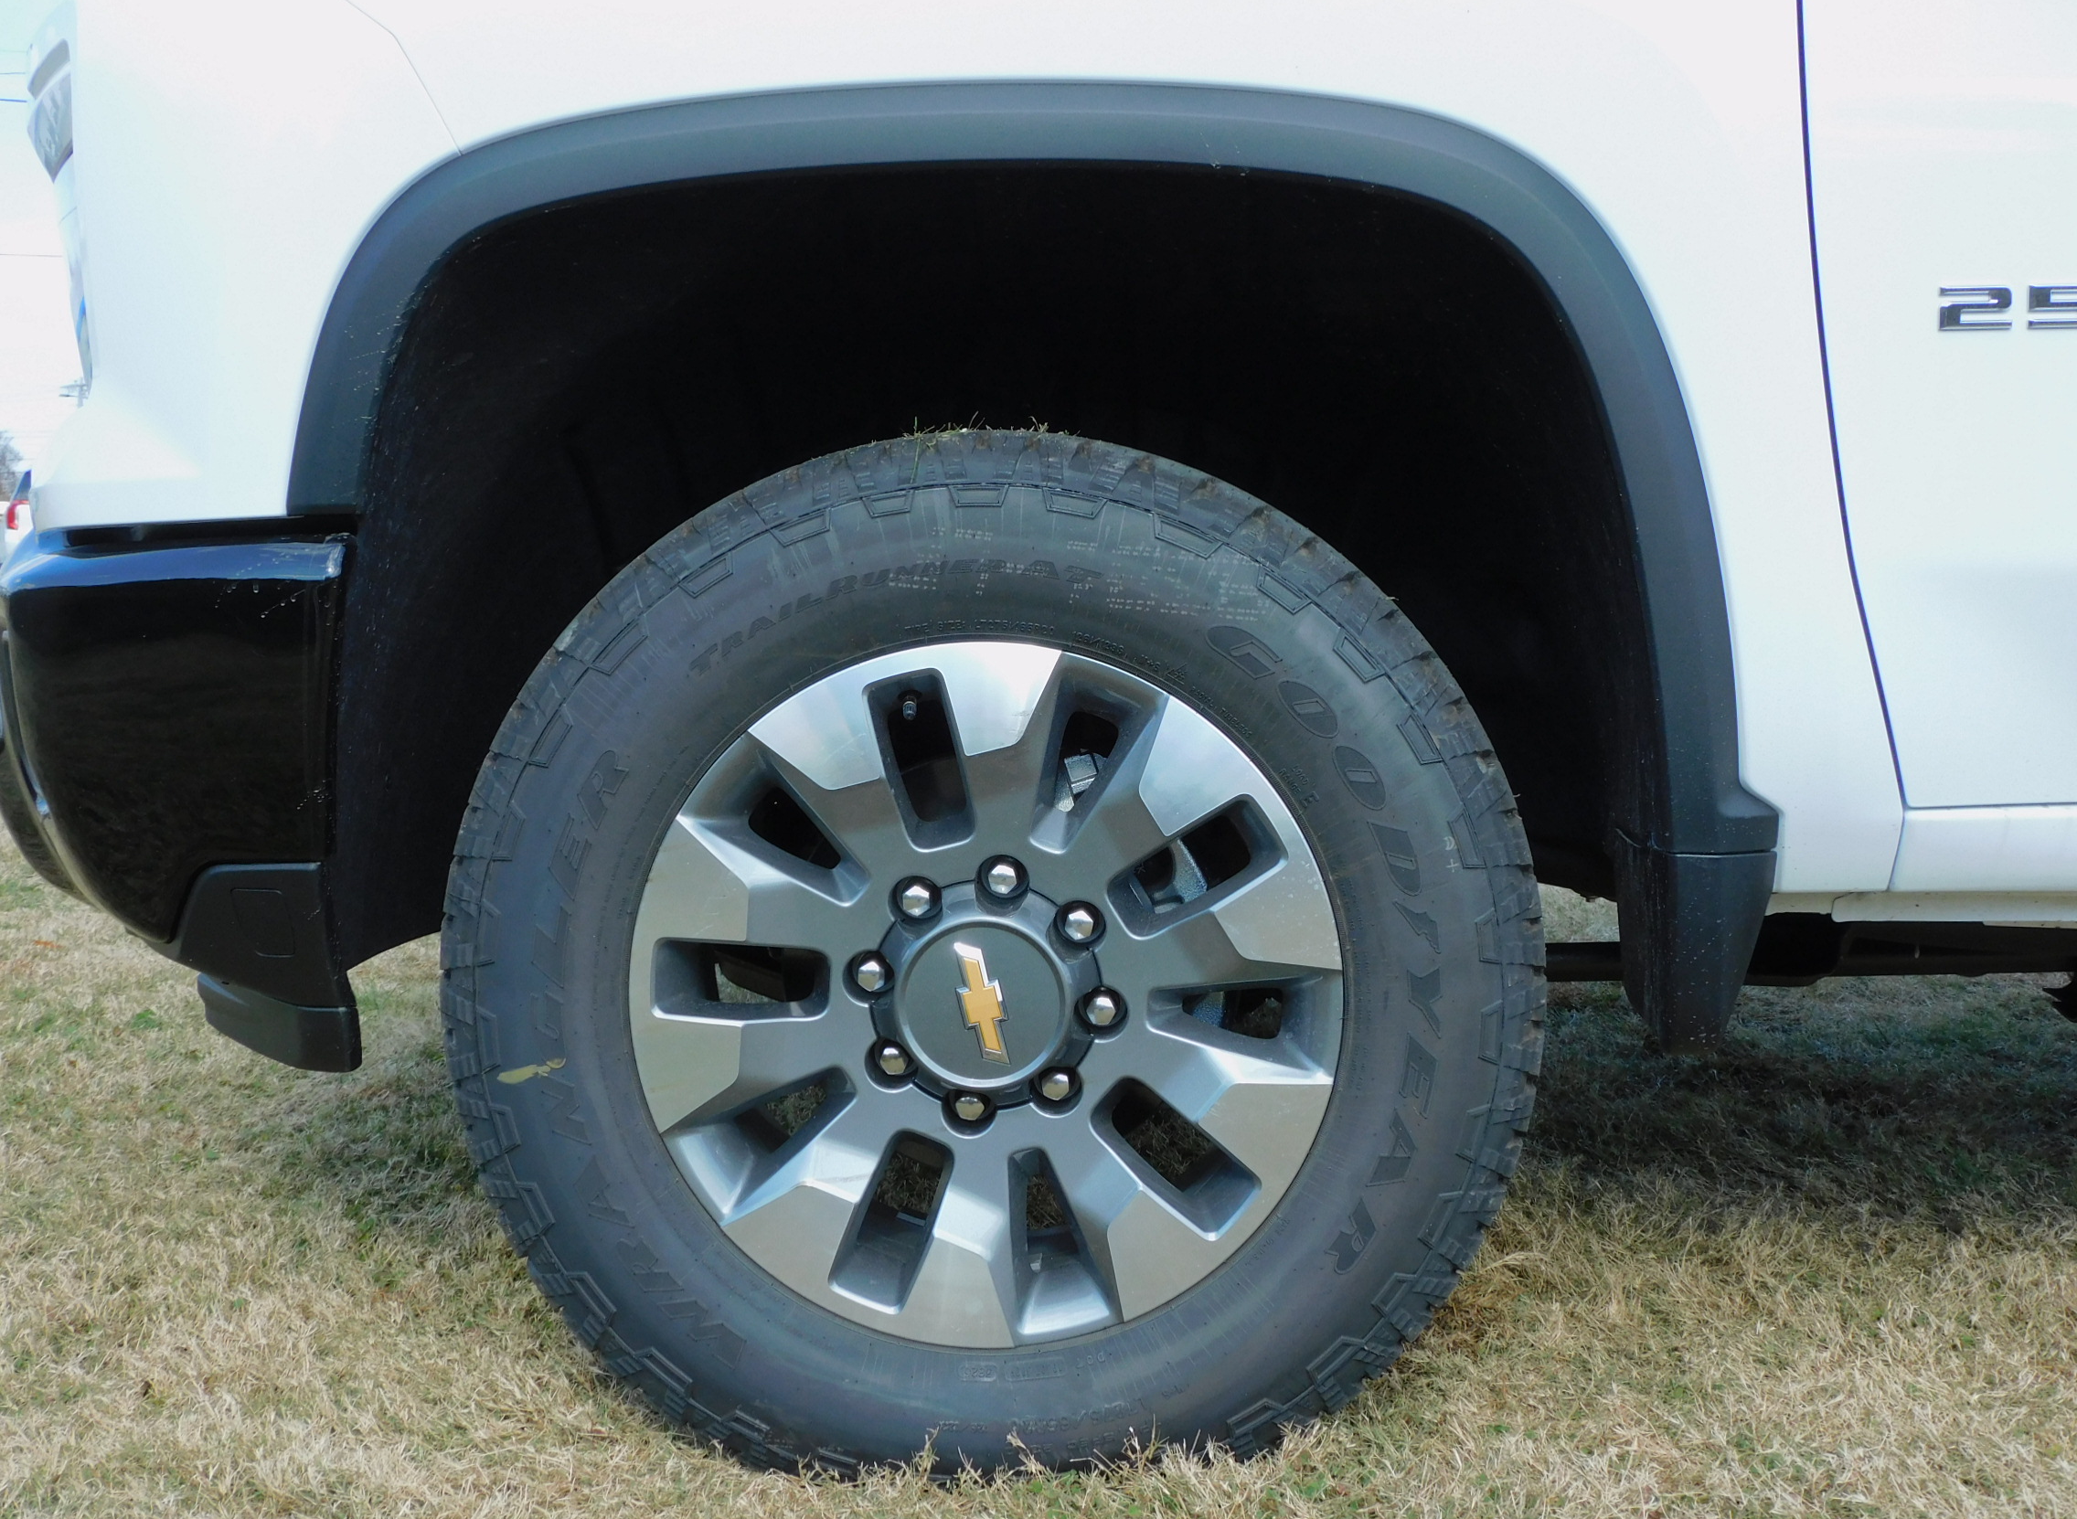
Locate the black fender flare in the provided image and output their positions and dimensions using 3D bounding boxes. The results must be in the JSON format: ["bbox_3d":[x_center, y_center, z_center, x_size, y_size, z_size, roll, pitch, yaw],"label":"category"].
[{"bbox_3d":[-0.016,-0.145,1.838,1.126,0.717,0.160,0,5,2],"label":"black fender flare"}]

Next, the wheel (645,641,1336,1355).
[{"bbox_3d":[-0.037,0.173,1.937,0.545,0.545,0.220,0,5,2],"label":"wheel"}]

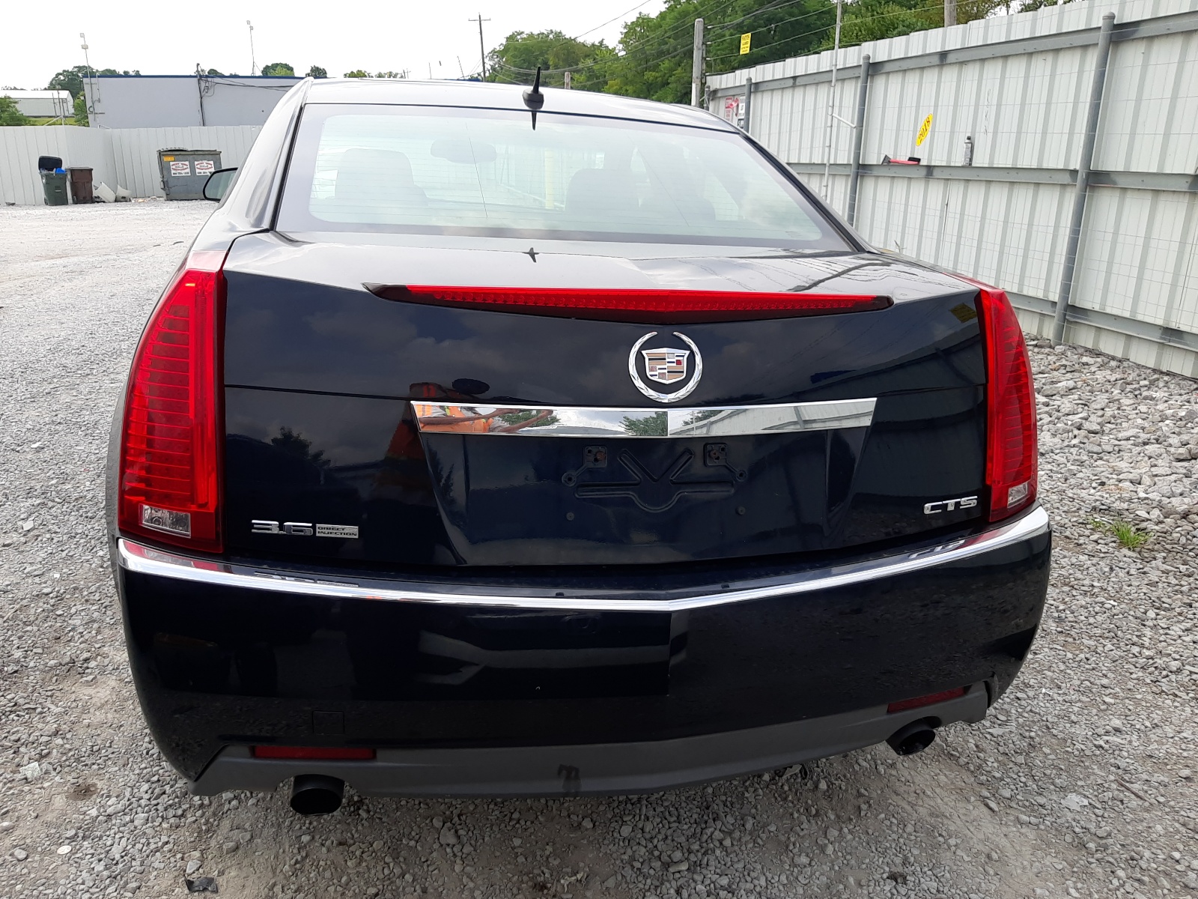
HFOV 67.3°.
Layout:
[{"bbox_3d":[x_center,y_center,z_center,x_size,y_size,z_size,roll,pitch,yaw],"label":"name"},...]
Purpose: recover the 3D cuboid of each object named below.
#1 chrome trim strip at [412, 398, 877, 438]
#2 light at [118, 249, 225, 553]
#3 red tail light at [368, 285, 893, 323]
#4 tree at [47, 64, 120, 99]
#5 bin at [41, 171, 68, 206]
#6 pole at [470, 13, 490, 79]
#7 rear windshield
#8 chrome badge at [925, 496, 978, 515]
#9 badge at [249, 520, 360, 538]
[{"bbox_3d":[0.099,-0.046,1.379,0.755,0.051,0.073,-1,17,-13],"label":"chrome trim strip"},{"bbox_3d":[-0.664,-0.081,1.393,0.182,0.424,0.263,-1,17,-13],"label":"light"},{"bbox_3d":[0.092,-0.228,1.399,0.884,0.057,0.136,-1,17,-13],"label":"red tail light"},{"bbox_3d":[-63.203,-42.918,111.284,9.000,8.500,8.000,-8,20,-27],"label":"tree"},{"bbox_3d":[-16.123,-7.762,26.546,0.580,1.020,0.680,-15,24,-42],"label":"bin"},{"bbox_3d":[-9.370,-29.143,73.811,1.800,12.000,0.300,-1,18,2],"label":"pole"},{"bbox_3d":[-0.105,-0.705,2.218,1.252,0.086,0.808,-1,38,-13],"label":"rear windshield"},{"bbox_3d":[0.624,0.098,1.587,0.137,0.020,0.006,-7,4,-30],"label":"chrome badge"},{"bbox_3d":[-0.435,0.121,1.335,0.164,0.020,0.006,4,1,4],"label":"badge"}]

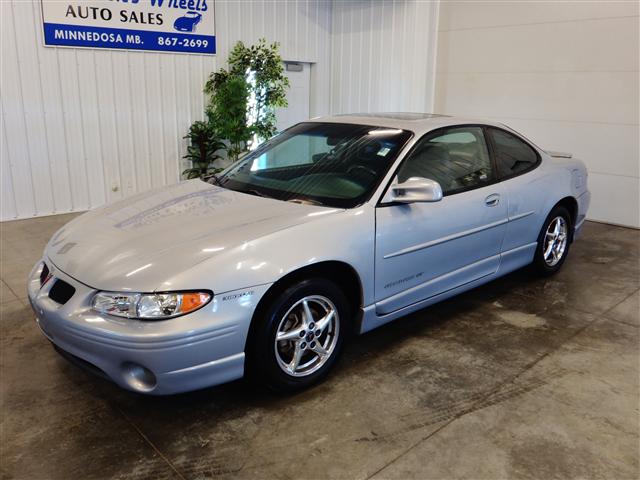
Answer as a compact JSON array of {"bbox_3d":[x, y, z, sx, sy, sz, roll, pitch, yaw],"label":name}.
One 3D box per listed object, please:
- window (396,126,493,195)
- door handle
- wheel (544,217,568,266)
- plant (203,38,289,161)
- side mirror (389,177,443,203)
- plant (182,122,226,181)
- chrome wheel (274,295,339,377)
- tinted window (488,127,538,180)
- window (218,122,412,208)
[{"bbox_3d":[0.830,-0.525,3.411,1.157,0.457,0.081,-13,-7,-40],"label":"window"},{"bbox_3d":[1.198,-0.278,3.602,0.178,0.091,0.046,-13,21,-40],"label":"door handle"},{"bbox_3d":[2.018,0.000,4.598,0.447,0.447,0.183,-13,21,-40],"label":"wheel"},{"bbox_3d":[-1.076,-1.750,7.592,1.218,2.152,1.035,-13,21,-40],"label":"plant"},{"bbox_3d":[0.524,-0.265,2.880,0.162,0.127,0.238,-13,21,-40],"label":"side mirror"},{"bbox_3d":[-1.594,-1.097,7.310,0.609,1.117,0.579,-13,21,-40],"label":"plant"},{"bbox_3d":[-0.111,0.488,2.768,0.447,0.447,0.183,-13,21,-40],"label":"chrome wheel"},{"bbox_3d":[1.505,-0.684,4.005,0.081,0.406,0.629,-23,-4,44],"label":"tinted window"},{"bbox_3d":[-0.053,-0.565,3.622,1.472,0.132,0.853,18,52,46],"label":"window"}]

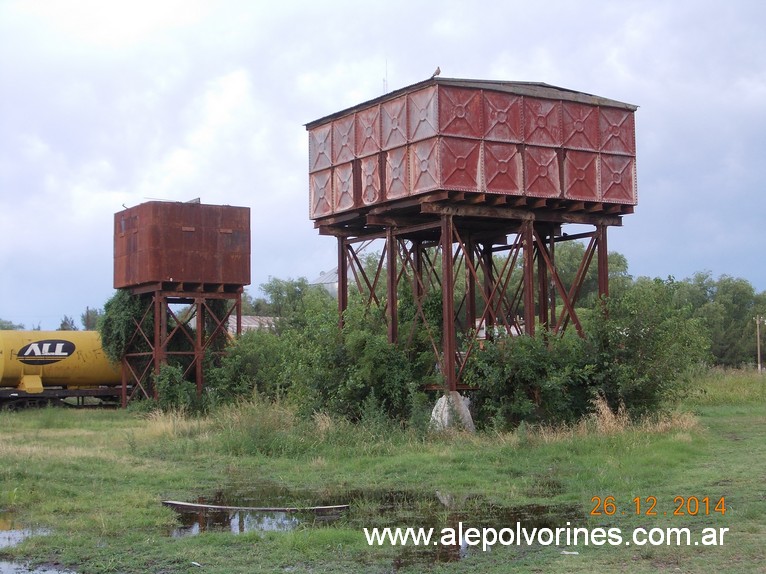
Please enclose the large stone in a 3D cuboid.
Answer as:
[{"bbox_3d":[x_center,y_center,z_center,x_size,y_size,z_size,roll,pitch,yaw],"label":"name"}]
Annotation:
[{"bbox_3d":[1.618,2.956,31.149,0.900,1.035,0.900,2,-5,-32],"label":"large stone"}]

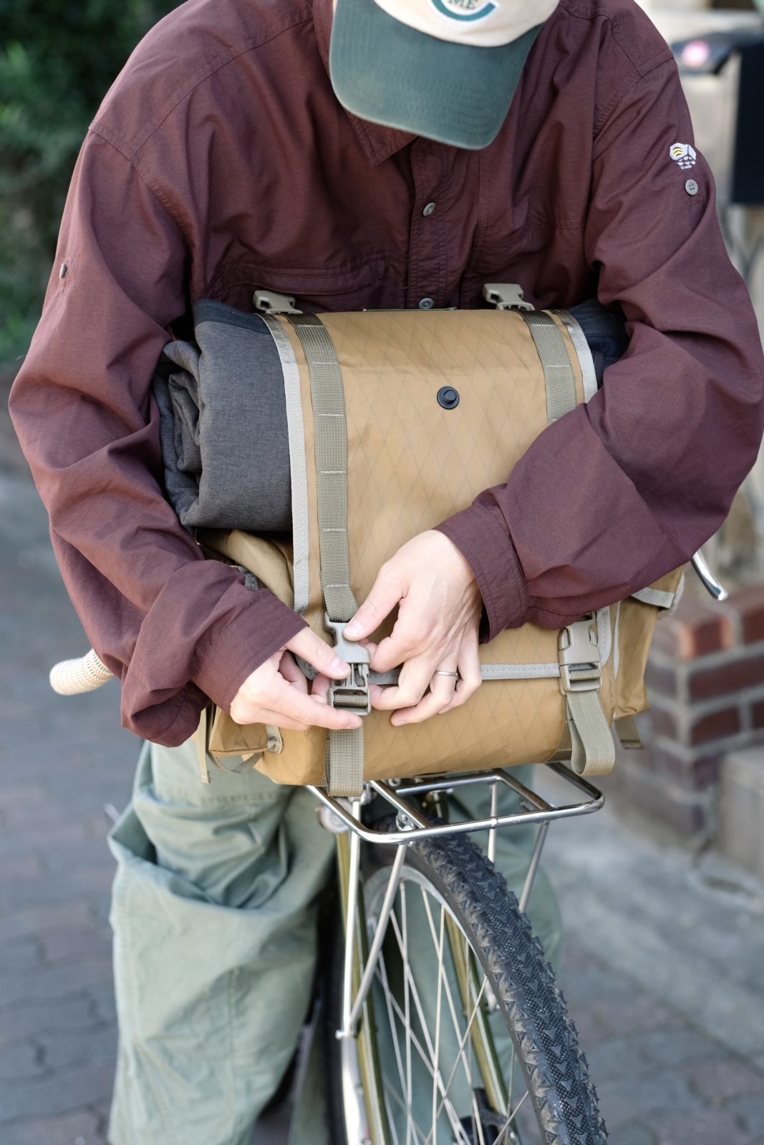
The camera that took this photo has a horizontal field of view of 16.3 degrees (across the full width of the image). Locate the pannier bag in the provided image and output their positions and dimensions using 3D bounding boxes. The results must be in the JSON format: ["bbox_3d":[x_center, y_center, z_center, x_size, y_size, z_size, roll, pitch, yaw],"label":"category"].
[{"bbox_3d":[0.026,-0.029,2.220,0.405,0.355,0.220,-4,16,-15],"label":"pannier bag"}]

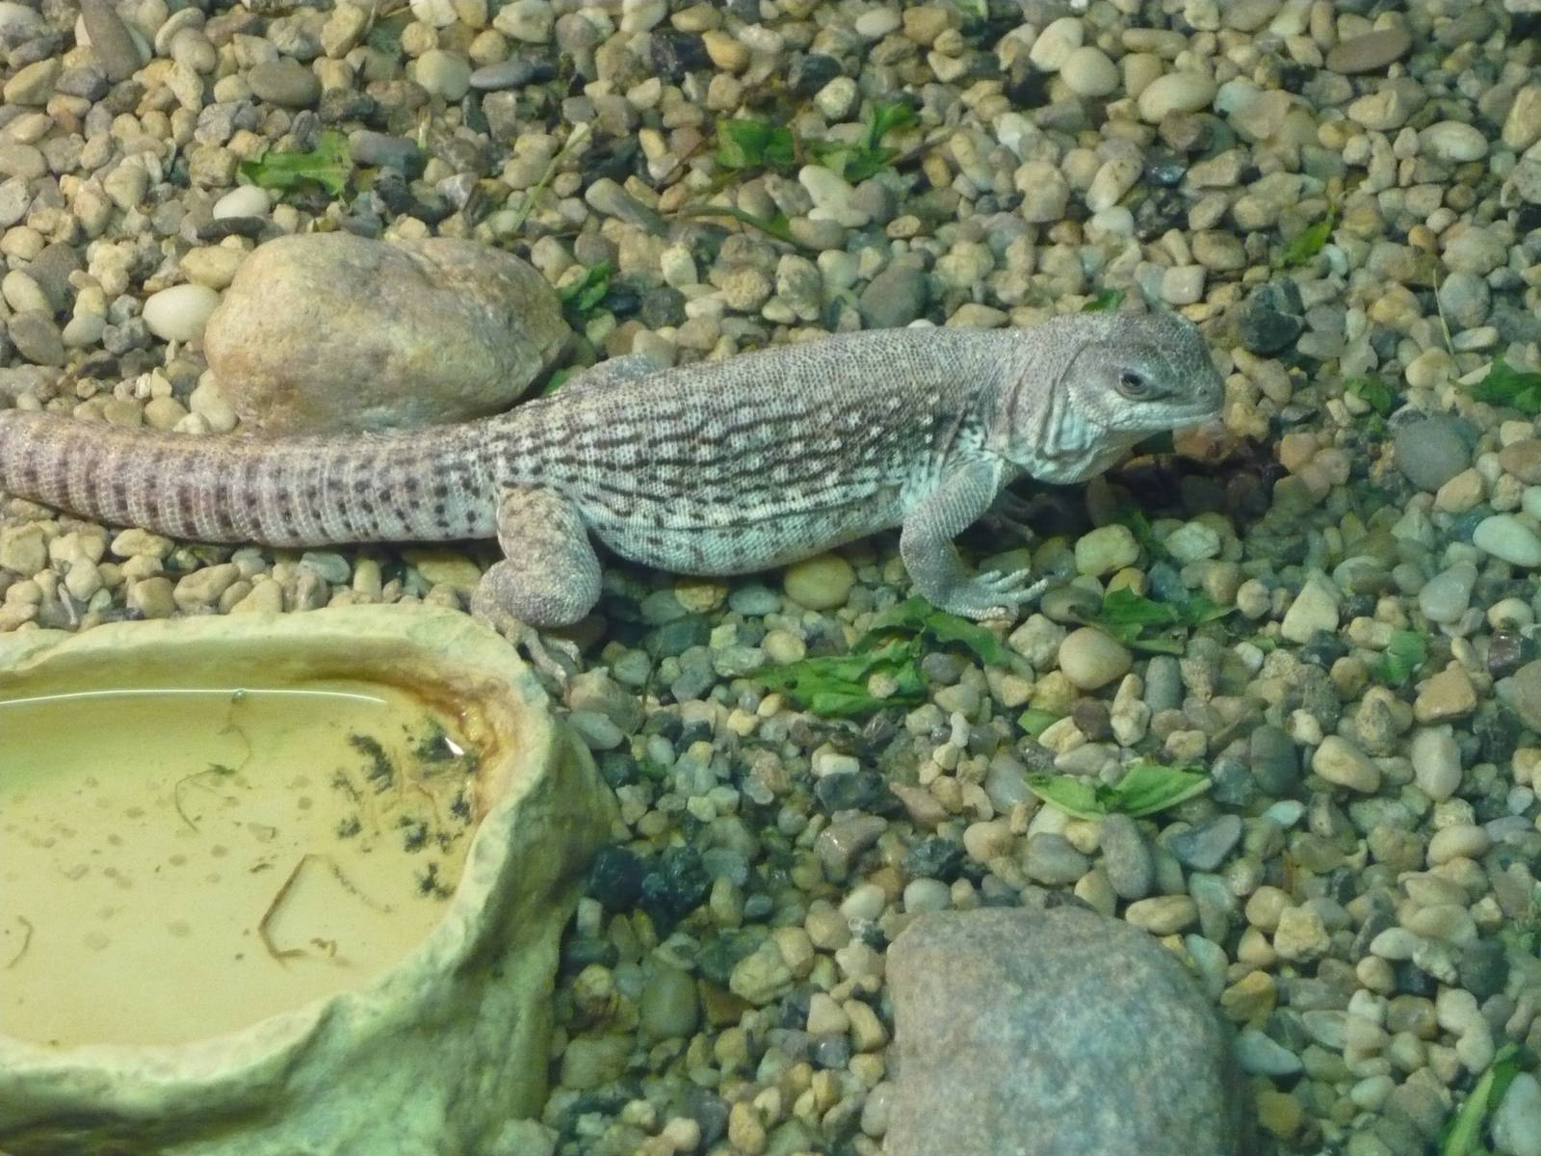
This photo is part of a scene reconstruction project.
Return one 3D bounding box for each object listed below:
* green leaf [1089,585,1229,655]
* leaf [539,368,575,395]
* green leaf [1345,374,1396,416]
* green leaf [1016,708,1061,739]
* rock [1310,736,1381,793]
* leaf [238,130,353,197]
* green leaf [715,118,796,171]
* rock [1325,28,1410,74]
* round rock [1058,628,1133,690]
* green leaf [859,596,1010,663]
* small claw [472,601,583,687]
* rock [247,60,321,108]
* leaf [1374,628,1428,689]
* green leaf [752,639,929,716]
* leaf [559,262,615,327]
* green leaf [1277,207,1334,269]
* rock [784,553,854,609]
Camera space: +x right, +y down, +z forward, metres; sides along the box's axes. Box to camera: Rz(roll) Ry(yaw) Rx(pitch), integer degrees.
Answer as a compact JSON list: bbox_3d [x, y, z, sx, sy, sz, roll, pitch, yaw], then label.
[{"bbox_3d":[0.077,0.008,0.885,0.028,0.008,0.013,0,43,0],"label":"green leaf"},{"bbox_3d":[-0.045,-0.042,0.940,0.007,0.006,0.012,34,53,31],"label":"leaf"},{"bbox_3d":[0.129,-0.039,0.958,0.013,0.006,0.009,23,50,20],"label":"green leaf"},{"bbox_3d":[0.054,0.029,0.894,0.011,0.004,0.009,0,46,0],"label":"green leaf"},{"bbox_3d":[0.114,0.037,0.884,0.015,0.010,0.011,31,54,27],"label":"rock"},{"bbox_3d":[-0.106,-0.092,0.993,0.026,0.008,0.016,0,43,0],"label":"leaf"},{"bbox_3d":[-0.004,-0.098,1.012,0.018,0.008,0.013,0,46,0],"label":"green leaf"},{"bbox_3d":[0.140,-0.123,1.039,0.021,0.009,0.009,-19,49,-17],"label":"rock"},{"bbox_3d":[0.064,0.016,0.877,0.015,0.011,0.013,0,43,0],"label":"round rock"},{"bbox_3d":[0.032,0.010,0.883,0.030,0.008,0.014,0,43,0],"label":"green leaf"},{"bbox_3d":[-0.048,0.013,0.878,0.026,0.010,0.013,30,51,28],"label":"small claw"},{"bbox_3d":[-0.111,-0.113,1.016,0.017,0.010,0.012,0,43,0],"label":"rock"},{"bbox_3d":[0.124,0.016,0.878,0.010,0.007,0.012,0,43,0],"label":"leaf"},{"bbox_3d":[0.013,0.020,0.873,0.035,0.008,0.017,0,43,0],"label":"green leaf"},{"bbox_3d":[-0.041,-0.062,0.980,0.008,0.008,0.019,24,51,22],"label":"leaf"},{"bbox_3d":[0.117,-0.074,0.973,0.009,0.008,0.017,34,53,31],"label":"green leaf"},{"bbox_3d":[0.010,0.000,0.920,0.015,0.011,0.013,0,46,0],"label":"rock"}]

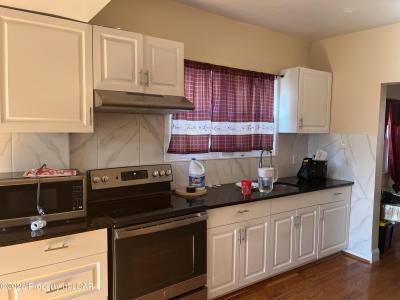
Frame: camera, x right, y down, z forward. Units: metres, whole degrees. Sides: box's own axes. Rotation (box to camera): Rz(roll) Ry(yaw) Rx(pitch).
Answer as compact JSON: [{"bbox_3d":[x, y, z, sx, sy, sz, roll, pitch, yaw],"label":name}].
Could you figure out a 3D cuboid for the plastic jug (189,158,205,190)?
[{"bbox_3d":[-0.038,0.241,2.938,0.158,0.300,0.120,0,4,-1],"label":"plastic jug"}]

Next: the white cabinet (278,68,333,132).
[{"bbox_3d":[1.305,-0.582,3.714,0.598,0.754,0.303,-2,4,-33],"label":"white cabinet"}]

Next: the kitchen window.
[{"bbox_3d":[0.305,-0.398,3.235,1.517,0.960,0.085,-2,4,-33],"label":"kitchen window"}]

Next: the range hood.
[{"bbox_3d":[-0.488,-0.381,2.445,0.762,0.141,0.490,-2,4,-33],"label":"range hood"}]

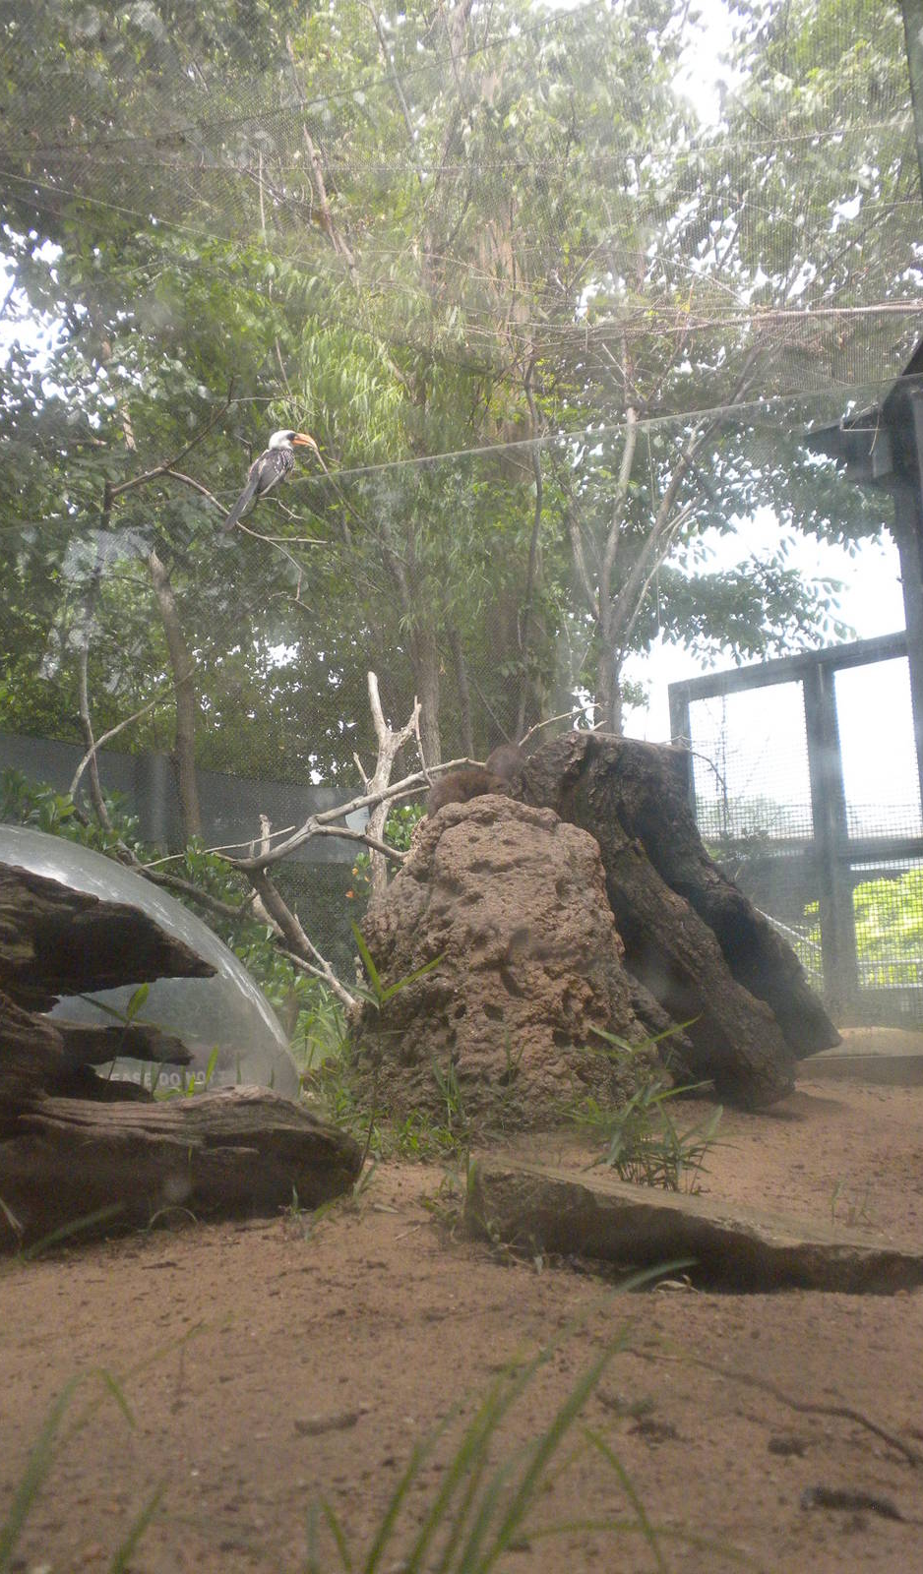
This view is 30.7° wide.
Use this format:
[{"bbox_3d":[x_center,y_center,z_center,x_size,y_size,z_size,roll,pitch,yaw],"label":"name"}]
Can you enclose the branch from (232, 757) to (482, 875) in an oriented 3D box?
[{"bbox_3d":[-0.229,0.062,3.600,0.509,0.206,0.180,-3,-7,0],"label":"branch"}]

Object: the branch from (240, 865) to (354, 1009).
[{"bbox_3d":[-0.350,0.323,3.600,0.219,0.292,0.130,-3,-7,0],"label":"branch"}]

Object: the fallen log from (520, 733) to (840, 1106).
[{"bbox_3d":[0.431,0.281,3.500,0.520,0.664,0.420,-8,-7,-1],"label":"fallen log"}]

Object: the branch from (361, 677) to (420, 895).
[{"bbox_3d":[-0.154,-0.003,3.750,0.112,0.495,0.110,-3,-7,0],"label":"branch"}]

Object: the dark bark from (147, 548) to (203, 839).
[{"bbox_3d":[-0.851,-0.277,5.000,0.091,0.851,0.130,-5,-7,0],"label":"dark bark"}]

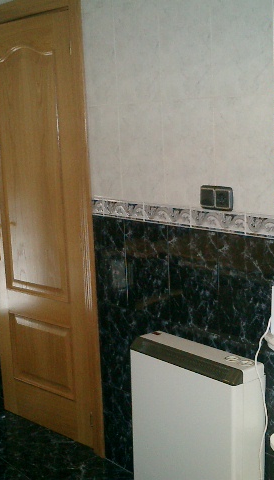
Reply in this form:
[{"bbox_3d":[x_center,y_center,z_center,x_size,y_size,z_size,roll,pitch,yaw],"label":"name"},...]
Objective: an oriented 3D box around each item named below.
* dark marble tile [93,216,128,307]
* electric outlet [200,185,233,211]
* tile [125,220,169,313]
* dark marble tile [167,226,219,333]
[{"bbox_3d":[-0.115,0.094,2.833,0.010,0.382,0.215,-11,13,-40],"label":"dark marble tile"},{"bbox_3d":[0.274,-0.142,2.305,0.020,0.081,0.141,-11,13,-40],"label":"electric outlet"},{"bbox_3d":[0.039,0.119,2.656,0.010,0.382,0.256,-11,13,-40],"label":"tile"},{"bbox_3d":[0.207,0.147,2.465,0.010,0.382,0.256,-11,13,-40],"label":"dark marble tile"}]

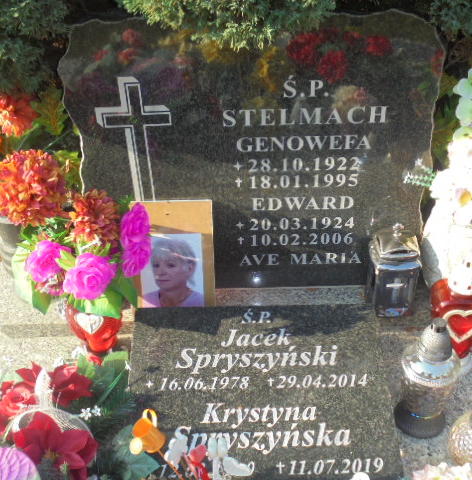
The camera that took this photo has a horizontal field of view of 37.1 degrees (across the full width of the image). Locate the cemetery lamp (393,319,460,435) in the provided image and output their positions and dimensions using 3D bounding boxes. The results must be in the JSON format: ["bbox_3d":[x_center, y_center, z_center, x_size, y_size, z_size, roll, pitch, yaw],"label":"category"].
[{"bbox_3d":[0.306,0.212,1.119,0.090,0.209,0.090,-1,27,0],"label":"cemetery lamp"}]

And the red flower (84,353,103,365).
[{"bbox_3d":[-0.254,0.211,1.250,0.034,0.026,0.026,-1,-1,2],"label":"red flower"}]

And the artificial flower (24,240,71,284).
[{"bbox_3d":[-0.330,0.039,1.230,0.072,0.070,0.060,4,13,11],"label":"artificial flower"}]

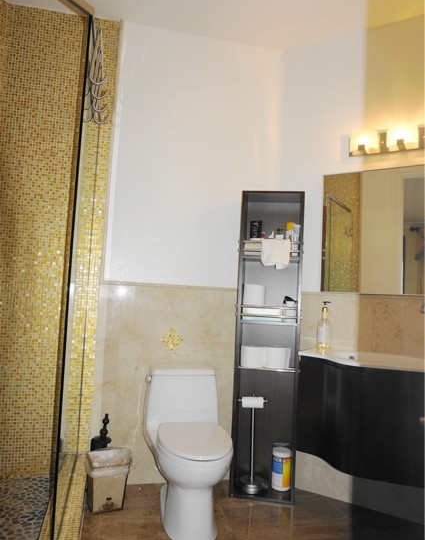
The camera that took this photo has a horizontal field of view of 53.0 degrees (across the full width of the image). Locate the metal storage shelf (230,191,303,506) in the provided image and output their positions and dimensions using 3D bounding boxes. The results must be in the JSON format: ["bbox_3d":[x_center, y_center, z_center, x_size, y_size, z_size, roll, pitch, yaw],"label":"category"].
[{"bbox_3d":[0.324,0.407,2.451,0.350,1.694,0.205,2,-4,9],"label":"metal storage shelf"}]

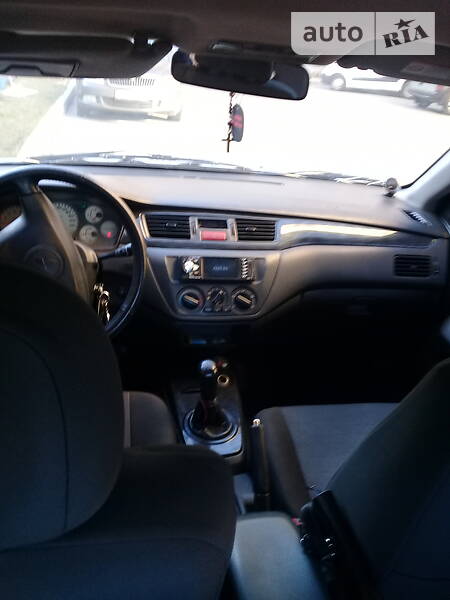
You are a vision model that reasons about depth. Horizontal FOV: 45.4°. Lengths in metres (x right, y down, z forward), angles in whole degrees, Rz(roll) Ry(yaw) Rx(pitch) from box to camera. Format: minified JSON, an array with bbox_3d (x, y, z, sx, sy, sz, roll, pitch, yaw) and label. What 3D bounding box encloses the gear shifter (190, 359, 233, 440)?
[{"bbox_3d":[-0.021,0.201,1.142,0.095,0.167,0.098,0,24,-15],"label":"gear shifter"}]

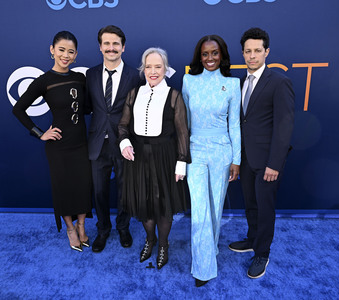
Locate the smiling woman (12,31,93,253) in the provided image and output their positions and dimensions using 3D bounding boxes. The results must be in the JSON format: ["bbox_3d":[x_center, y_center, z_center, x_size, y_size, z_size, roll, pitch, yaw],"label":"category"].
[{"bbox_3d":[-0.916,-0.032,2.478,0.580,1.760,0.420,-7,15,-23],"label":"smiling woman"}]

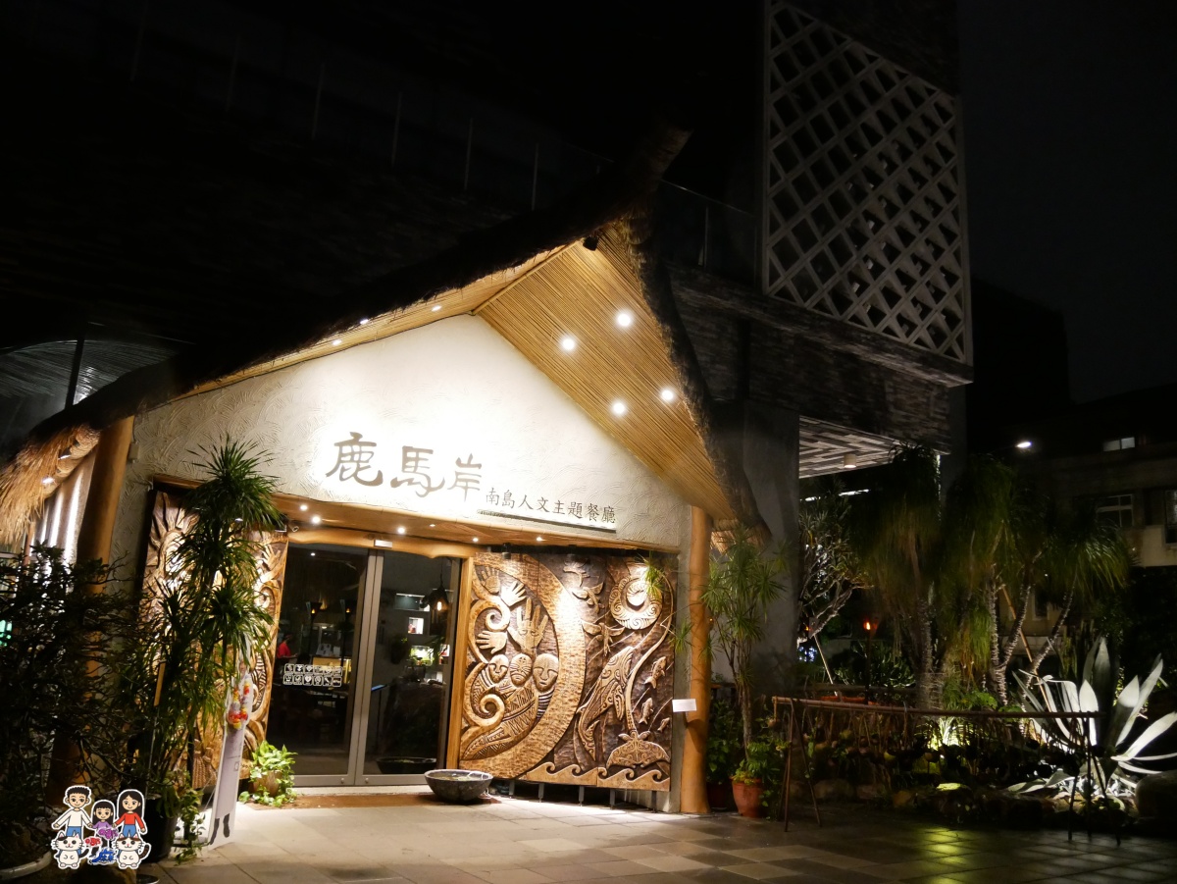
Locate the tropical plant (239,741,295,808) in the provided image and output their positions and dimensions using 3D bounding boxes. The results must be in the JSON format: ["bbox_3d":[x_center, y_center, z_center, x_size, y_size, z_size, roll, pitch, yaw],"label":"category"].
[{"bbox_3d":[-3.128,3.213,9.396,0.600,0.620,0.550,7,-14,-16],"label":"tropical plant"}]

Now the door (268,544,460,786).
[{"bbox_3d":[-2.492,2.537,10.830,2.050,2.580,0.100,10,-15,-29],"label":"door"}]

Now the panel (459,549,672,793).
[{"bbox_3d":[-0.219,2.429,10.345,2.320,2.410,0.120,0,-13,13],"label":"panel"}]

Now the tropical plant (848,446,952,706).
[{"bbox_3d":[4.303,1.944,13.200,1.350,3.650,1.350,-1,-14,18],"label":"tropical plant"}]

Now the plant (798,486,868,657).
[{"bbox_3d":[3.605,1.916,14.200,1.100,2.600,1.200,0,-14,14],"label":"plant"}]

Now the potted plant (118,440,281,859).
[{"bbox_3d":[-2.894,1.515,7.130,1.120,2.900,1.120,8,-14,-21],"label":"potted plant"}]

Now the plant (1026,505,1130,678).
[{"bbox_3d":[6.935,2.098,13.400,1.400,2.400,1.400,-4,-15,27],"label":"plant"}]

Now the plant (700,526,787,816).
[{"bbox_3d":[1.704,2.439,10.318,0.930,3.000,0.930,1,-13,10],"label":"plant"}]

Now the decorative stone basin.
[{"bbox_3d":[-1.316,3.584,9.887,0.720,0.280,0.720,4,-13,-6],"label":"decorative stone basin"}]

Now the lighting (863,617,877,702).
[{"bbox_3d":[3.938,3.041,13.300,0.180,1.200,0.180,-1,-14,16],"label":"lighting"}]

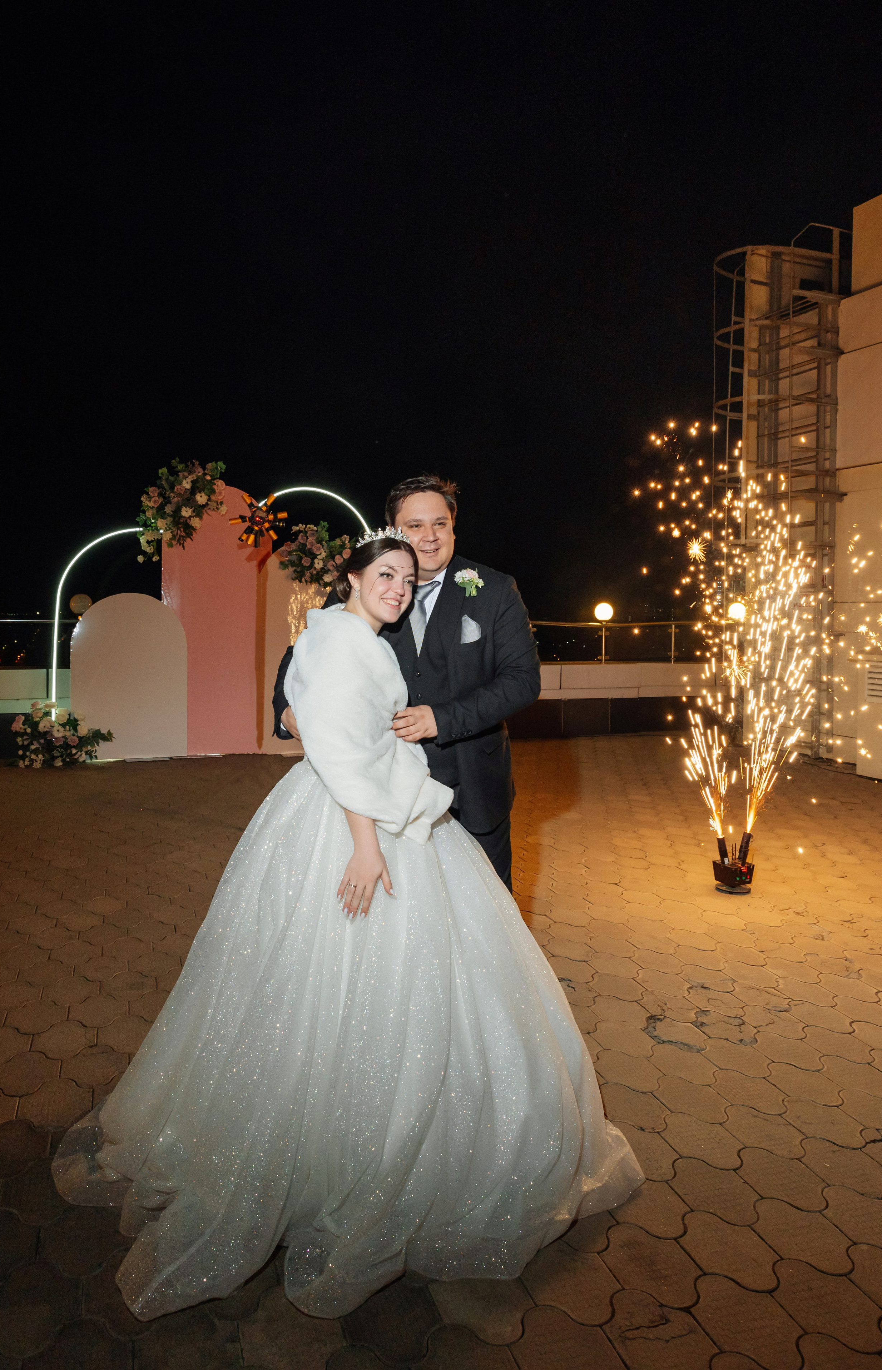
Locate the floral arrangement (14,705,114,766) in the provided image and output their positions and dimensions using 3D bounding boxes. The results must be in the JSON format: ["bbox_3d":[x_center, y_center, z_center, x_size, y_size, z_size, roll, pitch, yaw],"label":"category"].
[{"bbox_3d":[-3.337,0.428,8.027,0.840,0.540,0.500,-1,5,-18],"label":"floral arrangement"}]

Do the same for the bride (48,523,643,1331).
[{"bbox_3d":[-0.202,0.425,2.201,1.300,1.610,1.200,-4,7,-41],"label":"bride"}]

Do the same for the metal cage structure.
[{"bbox_3d":[3.084,-1.711,8.663,0.970,4.820,0.840,-2,5,-25],"label":"metal cage structure"}]

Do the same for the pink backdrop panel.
[{"bbox_3d":[-2.097,-0.585,8.512,1.030,2.500,0.060,-1,5,-14],"label":"pink backdrop panel"}]

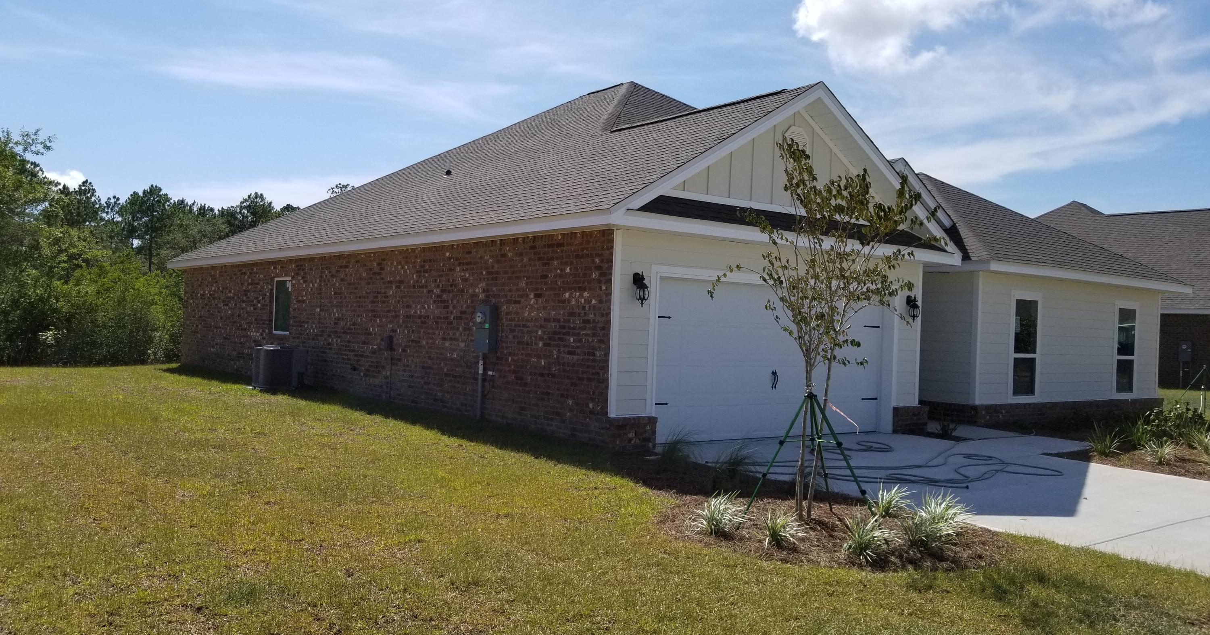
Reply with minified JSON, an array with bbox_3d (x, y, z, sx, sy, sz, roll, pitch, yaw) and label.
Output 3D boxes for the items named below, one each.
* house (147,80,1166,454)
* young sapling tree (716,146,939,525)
[{"bbox_3d":[0.420,-1.730,22.000,15.600,7.100,18.300,3,-1,-39],"label":"house"},{"bbox_3d":[1.850,0.090,7.650,1.850,3.200,1.800,2,-1,0],"label":"young sapling tree"}]

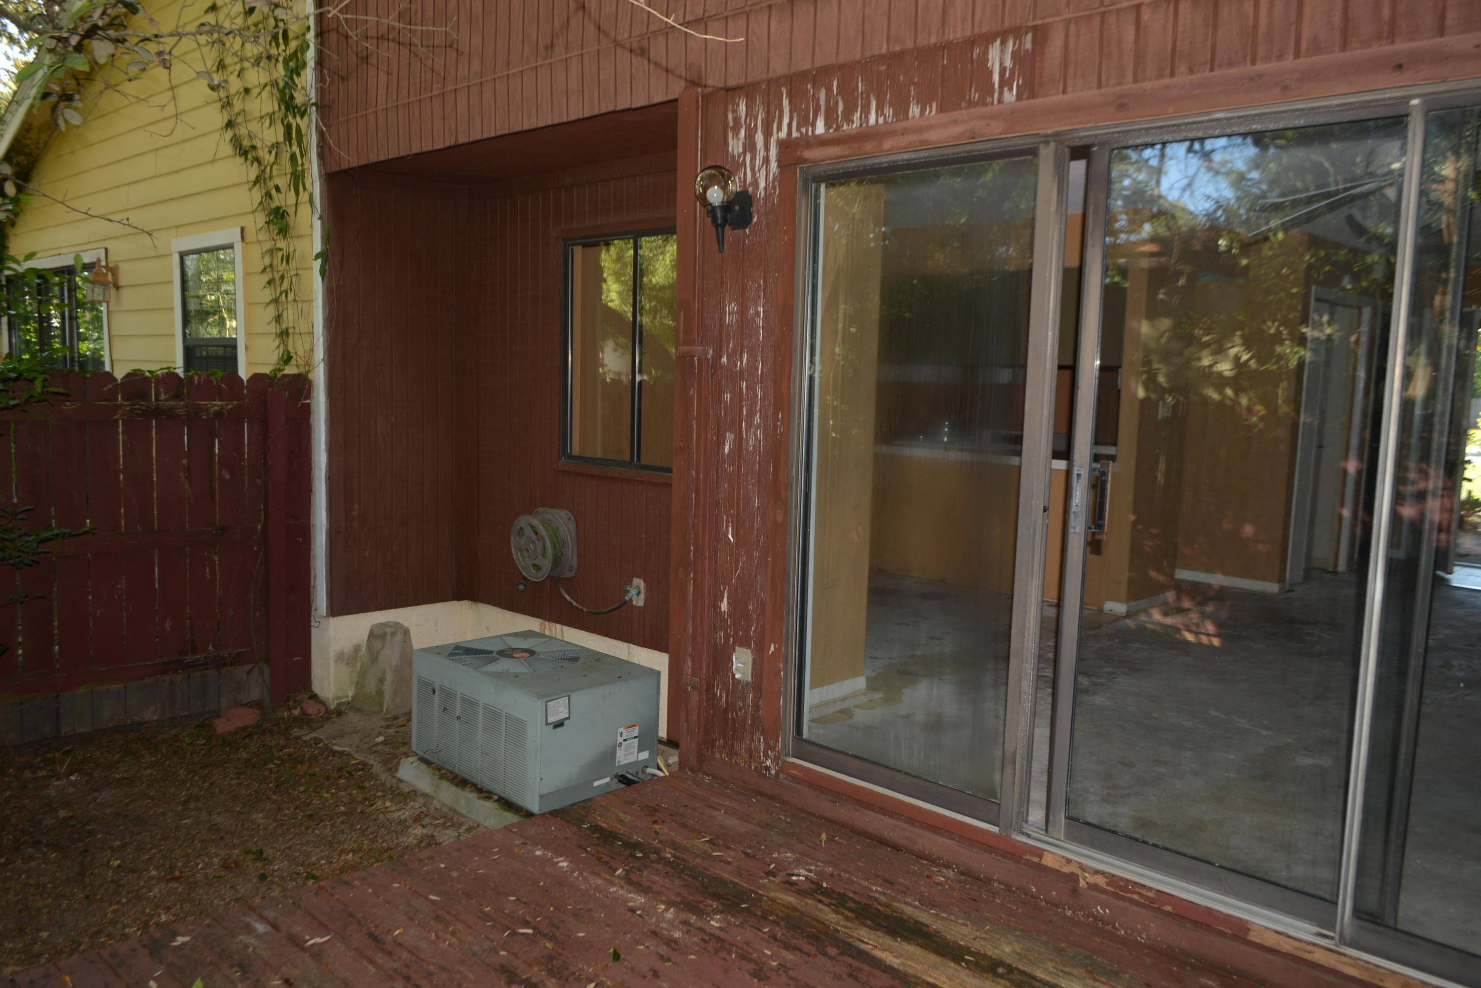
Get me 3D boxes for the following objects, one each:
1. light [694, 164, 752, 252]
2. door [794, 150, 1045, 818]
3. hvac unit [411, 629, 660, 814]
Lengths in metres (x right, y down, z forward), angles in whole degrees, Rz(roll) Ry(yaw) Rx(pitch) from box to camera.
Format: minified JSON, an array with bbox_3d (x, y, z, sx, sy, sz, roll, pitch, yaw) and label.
[{"bbox_3d":[-0.063,-0.971,3.797,0.144,0.287,0.192,8,9,43],"label":"light"},{"bbox_3d":[0.528,-0.025,3.482,0.875,1.980,0.060,8,9,43],"label":"door"},{"bbox_3d":[-0.971,1.022,5.214,1.022,0.492,0.670,8,9,43],"label":"hvac unit"}]

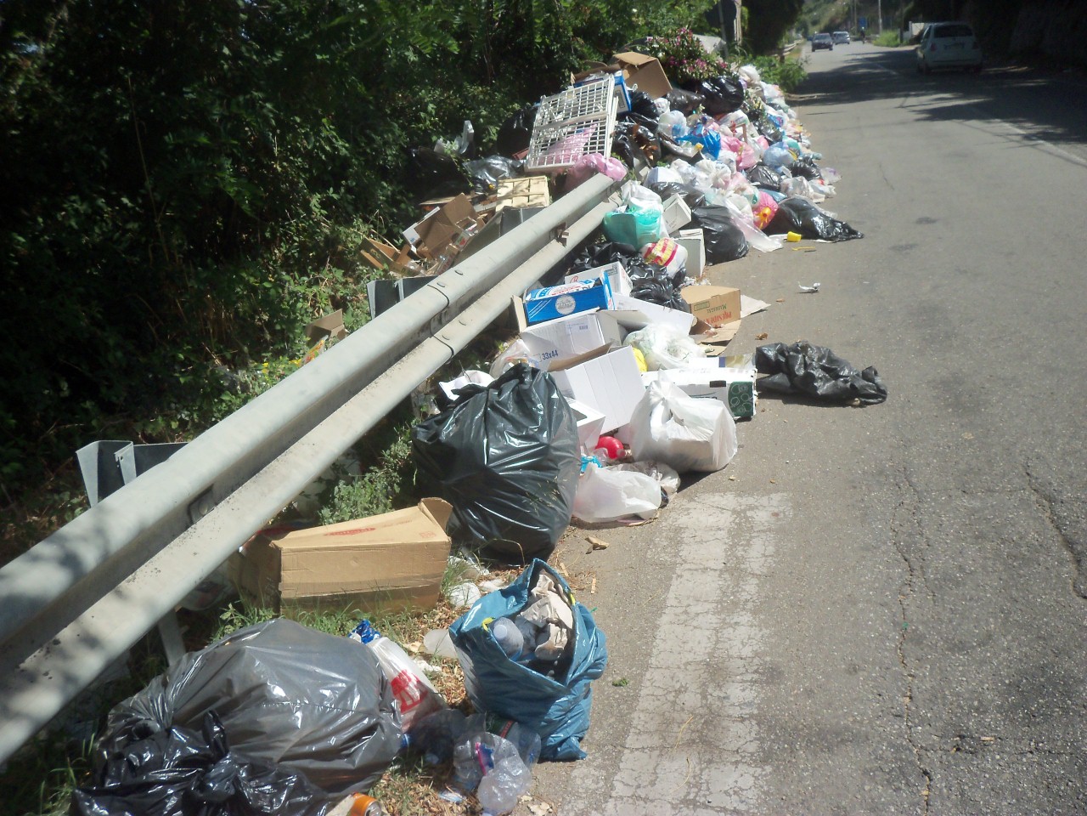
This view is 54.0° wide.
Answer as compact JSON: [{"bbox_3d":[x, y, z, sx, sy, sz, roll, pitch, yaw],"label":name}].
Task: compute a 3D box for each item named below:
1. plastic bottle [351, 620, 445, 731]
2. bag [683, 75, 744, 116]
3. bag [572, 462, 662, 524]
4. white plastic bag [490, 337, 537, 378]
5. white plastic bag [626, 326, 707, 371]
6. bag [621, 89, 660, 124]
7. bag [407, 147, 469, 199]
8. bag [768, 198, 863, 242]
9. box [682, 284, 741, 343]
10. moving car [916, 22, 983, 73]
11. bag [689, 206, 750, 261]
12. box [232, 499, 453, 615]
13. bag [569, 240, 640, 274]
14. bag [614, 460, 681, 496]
[{"bbox_3d":[-0.360,0.648,2.620,0.220,0.250,0.180,1,19,14],"label":"plastic bottle"},{"bbox_3d":[2.013,-3.654,12.500,0.660,0.450,0.500,-5,18,2],"label":"bag"},{"bbox_3d":[0.245,0.290,3.690,0.320,0.170,0.260,1,19,14],"label":"bag"},{"bbox_3d":[-0.122,-0.197,5.060,0.270,0.260,0.250,-1,19,10],"label":"white plastic bag"},{"bbox_3d":[0.608,-0.325,5.417,0.420,0.250,0.340,-1,19,10],"label":"white plastic bag"},{"bbox_3d":[0.903,-2.804,10.000,0.420,0.350,0.400,1,19,14],"label":"bag"},{"bbox_3d":[-0.921,-2.045,9.300,0.520,0.420,0.450,-6,18,0],"label":"bag"},{"bbox_3d":[2.121,-1.487,8.400,0.720,0.300,0.420,-5,18,2],"label":"bag"},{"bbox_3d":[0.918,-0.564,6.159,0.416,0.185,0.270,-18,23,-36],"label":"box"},{"bbox_3d":[12.500,-11.100,33.000,1.640,1.490,3.600,1,19,14],"label":"moving car"},{"bbox_3d":[1.312,-1.299,7.950,0.450,0.380,0.420,-5,18,2],"label":"bag"},{"bbox_3d":[-0.581,0.446,3.180,0.540,0.260,0.280,-6,18,1],"label":"box"},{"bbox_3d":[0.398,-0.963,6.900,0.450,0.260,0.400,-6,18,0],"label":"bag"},{"bbox_3d":[0.370,0.250,3.890,0.260,0.120,0.220,1,19,14],"label":"bag"}]

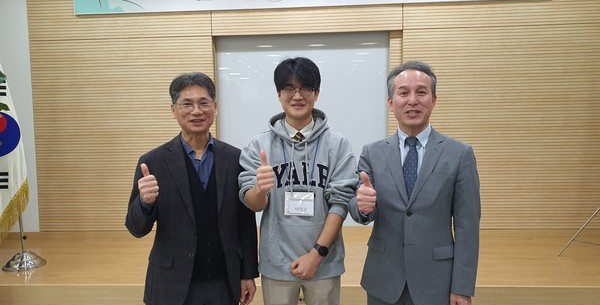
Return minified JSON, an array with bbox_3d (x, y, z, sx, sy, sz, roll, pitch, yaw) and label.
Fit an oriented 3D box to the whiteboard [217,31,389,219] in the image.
[{"bbox_3d":[0.027,-0.248,5.522,2.081,2.352,0.040,-1,4,3],"label":"whiteboard"}]

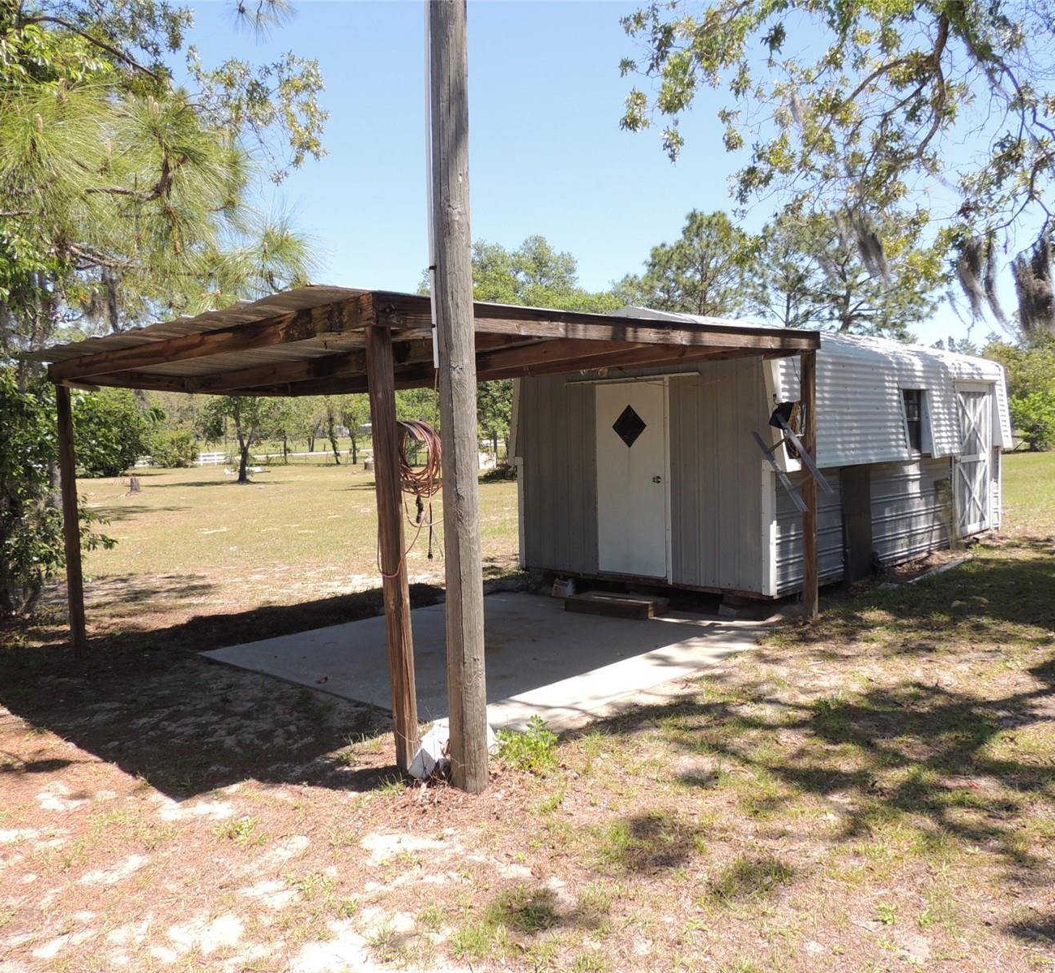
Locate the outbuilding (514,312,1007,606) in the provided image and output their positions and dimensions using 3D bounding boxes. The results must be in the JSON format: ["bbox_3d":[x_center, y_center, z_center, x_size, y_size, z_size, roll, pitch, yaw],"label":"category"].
[{"bbox_3d":[3.131,-0.557,10.950,3.328,2.750,6.271,3,5,44],"label":"outbuilding"}]

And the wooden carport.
[{"bbox_3d":[-0.689,0.014,7.236,4.120,2.420,4.960,2,5,41],"label":"wooden carport"}]

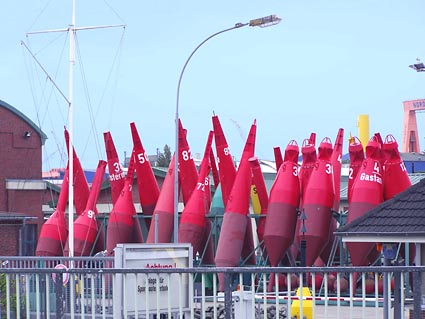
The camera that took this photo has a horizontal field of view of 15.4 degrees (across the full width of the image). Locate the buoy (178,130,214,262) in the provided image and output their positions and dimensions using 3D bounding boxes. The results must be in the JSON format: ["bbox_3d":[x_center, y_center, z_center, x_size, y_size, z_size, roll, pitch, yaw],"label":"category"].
[{"bbox_3d":[-0.655,2.014,65.000,1.080,6.634,1.080,0,-16,45],"label":"buoy"}]

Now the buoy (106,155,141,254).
[{"bbox_3d":[-3.878,2.421,68.000,1.120,5.982,1.120,-1,-15,45],"label":"buoy"}]

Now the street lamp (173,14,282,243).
[{"bbox_3d":[0.475,0.119,47.000,3.205,8.909,0.380,0,-2,0],"label":"street lamp"}]

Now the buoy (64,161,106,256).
[{"bbox_3d":[-5.541,2.735,69.500,1.050,5.651,1.050,-1,-21,45],"label":"buoy"}]

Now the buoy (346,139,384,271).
[{"bbox_3d":[5.601,2.067,58.000,1.170,5.929,1.170,1,-9,45],"label":"buoy"}]

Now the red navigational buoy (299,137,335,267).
[{"bbox_3d":[4.010,2.120,60.000,1.150,5.977,1.150,0,-9,45],"label":"red navigational buoy"}]

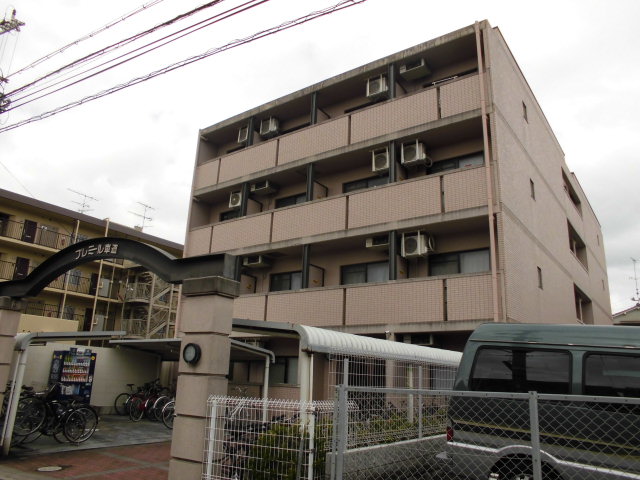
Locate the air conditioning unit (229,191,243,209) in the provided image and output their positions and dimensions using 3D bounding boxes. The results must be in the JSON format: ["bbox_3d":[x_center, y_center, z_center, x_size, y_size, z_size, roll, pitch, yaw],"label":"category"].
[{"bbox_3d":[-2.952,-1.466,17.783,0.730,0.590,0.310,-9,-20,35],"label":"air conditioning unit"}]

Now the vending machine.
[{"bbox_3d":[-7.491,4.299,14.401,0.620,1.890,1.050,-9,-20,35],"label":"vending machine"}]

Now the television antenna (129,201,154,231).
[{"bbox_3d":[-14.926,-1.903,40.299,1.000,2.400,2.400,-7,-19,30],"label":"television antenna"}]

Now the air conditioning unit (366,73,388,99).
[{"bbox_3d":[1.856,-4.739,14.942,0.720,0.610,0.310,-9,-20,35],"label":"air conditioning unit"}]

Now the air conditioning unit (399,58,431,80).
[{"bbox_3d":[2.904,-5.138,14.574,0.790,0.270,0.440,-9,-20,35],"label":"air conditioning unit"}]

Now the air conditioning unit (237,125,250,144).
[{"bbox_3d":[-2.705,-3.984,18.279,0.720,0.610,0.310,-9,-20,35],"label":"air conditioning unit"}]

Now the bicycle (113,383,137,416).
[{"bbox_3d":[-5.929,5.201,15.721,0.560,1.000,1.740,-7,-18,28],"label":"bicycle"}]

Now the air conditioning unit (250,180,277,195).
[{"bbox_3d":[-2.005,-1.888,17.106,0.770,0.340,0.380,-9,-20,35],"label":"air conditioning unit"}]

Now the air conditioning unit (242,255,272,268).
[{"bbox_3d":[-2.190,0.771,16.539,0.790,0.270,0.440,-9,-20,35],"label":"air conditioning unit"}]

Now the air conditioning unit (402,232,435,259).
[{"bbox_3d":[2.592,0.174,12.850,0.730,0.610,0.310,-9,-20,35],"label":"air conditioning unit"}]

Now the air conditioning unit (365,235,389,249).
[{"bbox_3d":[1.785,0.123,13.726,0.790,0.270,0.440,-9,-20,35],"label":"air conditioning unit"}]

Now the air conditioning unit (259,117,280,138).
[{"bbox_3d":[-1.867,-4.160,17.846,0.790,0.560,0.310,-9,-20,35],"label":"air conditioning unit"}]

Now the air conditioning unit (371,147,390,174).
[{"bbox_3d":[1.937,-2.306,14.117,0.700,0.610,0.310,-9,-20,35],"label":"air conditioning unit"}]

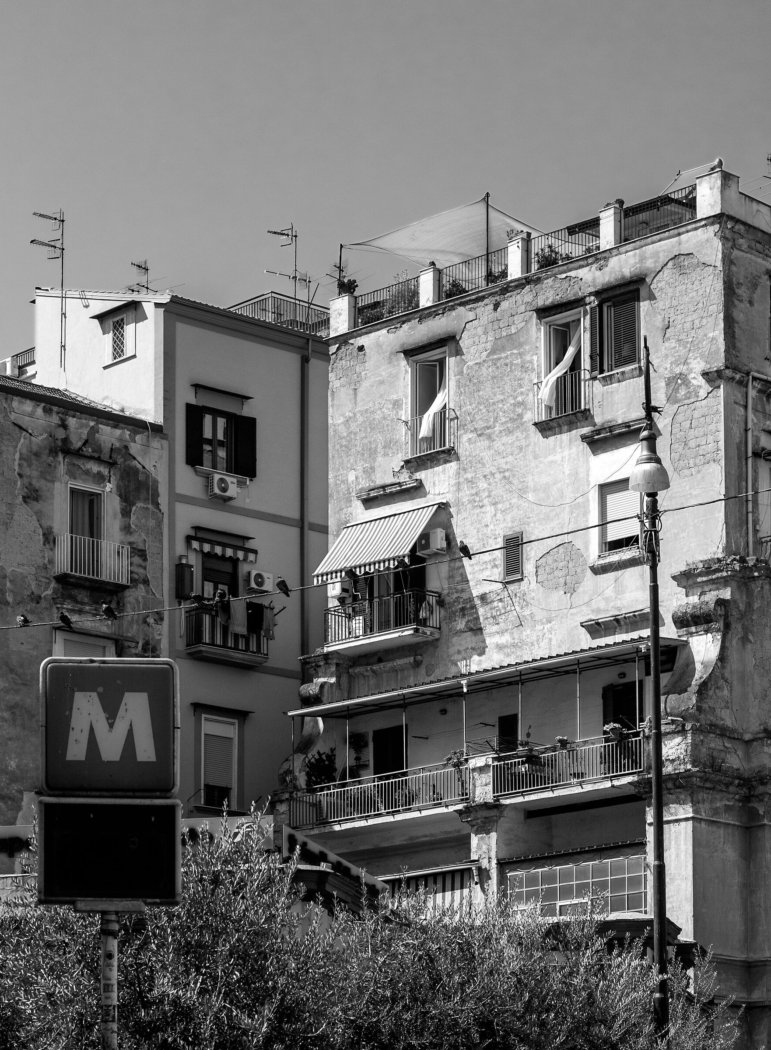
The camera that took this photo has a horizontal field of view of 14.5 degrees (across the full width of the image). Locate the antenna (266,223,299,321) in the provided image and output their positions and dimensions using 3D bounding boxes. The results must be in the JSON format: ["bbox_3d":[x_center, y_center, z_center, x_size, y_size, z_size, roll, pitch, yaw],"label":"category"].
[{"bbox_3d":[-2.798,-6.881,82.500,0.950,2.550,0.450,8,-16,-32],"label":"antenna"}]

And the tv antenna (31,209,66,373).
[{"bbox_3d":[-8.732,-6.112,78.598,1.020,4.200,0.480,8,-16,-32],"label":"tv antenna"}]

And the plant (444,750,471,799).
[{"bbox_3d":[1.675,5.872,71.634,0.500,1.150,0.500,13,-19,-43],"label":"plant"}]

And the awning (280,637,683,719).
[{"bbox_3d":[2.504,3.691,72.336,2.027,0.420,12.015,13,-19,-43],"label":"awning"}]

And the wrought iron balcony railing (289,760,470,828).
[{"bbox_3d":[-0.212,6.497,73.243,0.100,0.963,6.221,13,-19,-43],"label":"wrought iron balcony railing"}]

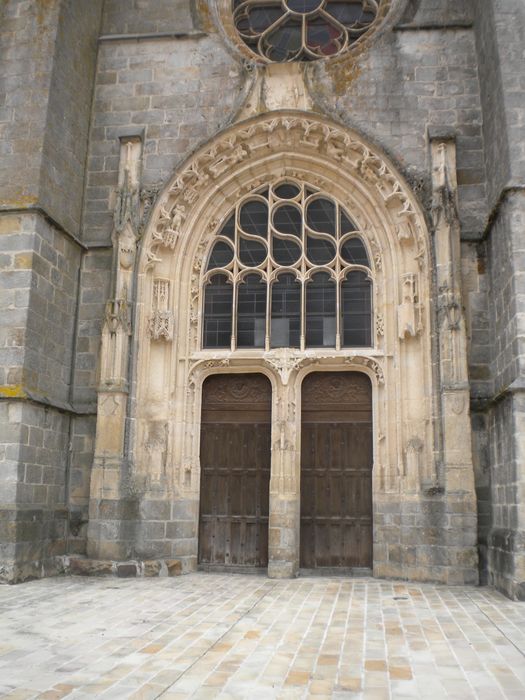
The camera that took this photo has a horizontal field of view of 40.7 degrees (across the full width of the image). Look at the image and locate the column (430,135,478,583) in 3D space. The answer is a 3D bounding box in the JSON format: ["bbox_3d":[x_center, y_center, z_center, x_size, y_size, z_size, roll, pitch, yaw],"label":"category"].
[{"bbox_3d":[3.655,-0.090,13.737,0.580,8.850,0.500,0,-11,6],"label":"column"}]

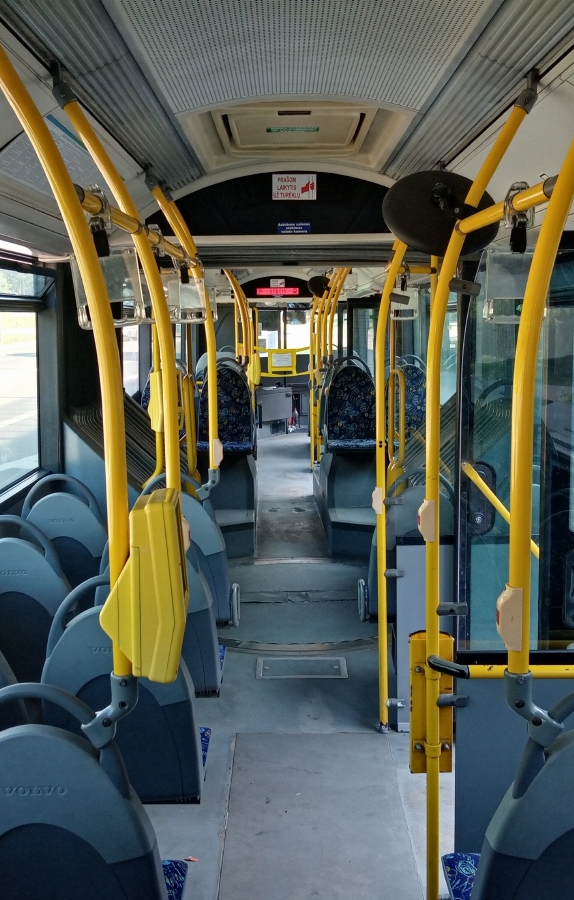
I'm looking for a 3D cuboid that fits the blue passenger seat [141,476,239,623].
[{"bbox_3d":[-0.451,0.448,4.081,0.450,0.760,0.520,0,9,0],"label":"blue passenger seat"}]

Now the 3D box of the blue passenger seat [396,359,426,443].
[{"bbox_3d":[0.965,-0.352,6.857,0.440,0.730,0.580,-1,8,0],"label":"blue passenger seat"}]

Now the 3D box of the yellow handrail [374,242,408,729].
[{"bbox_3d":[0.502,0.035,3.722,0.290,2.358,0.040,-1,8,0],"label":"yellow handrail"}]

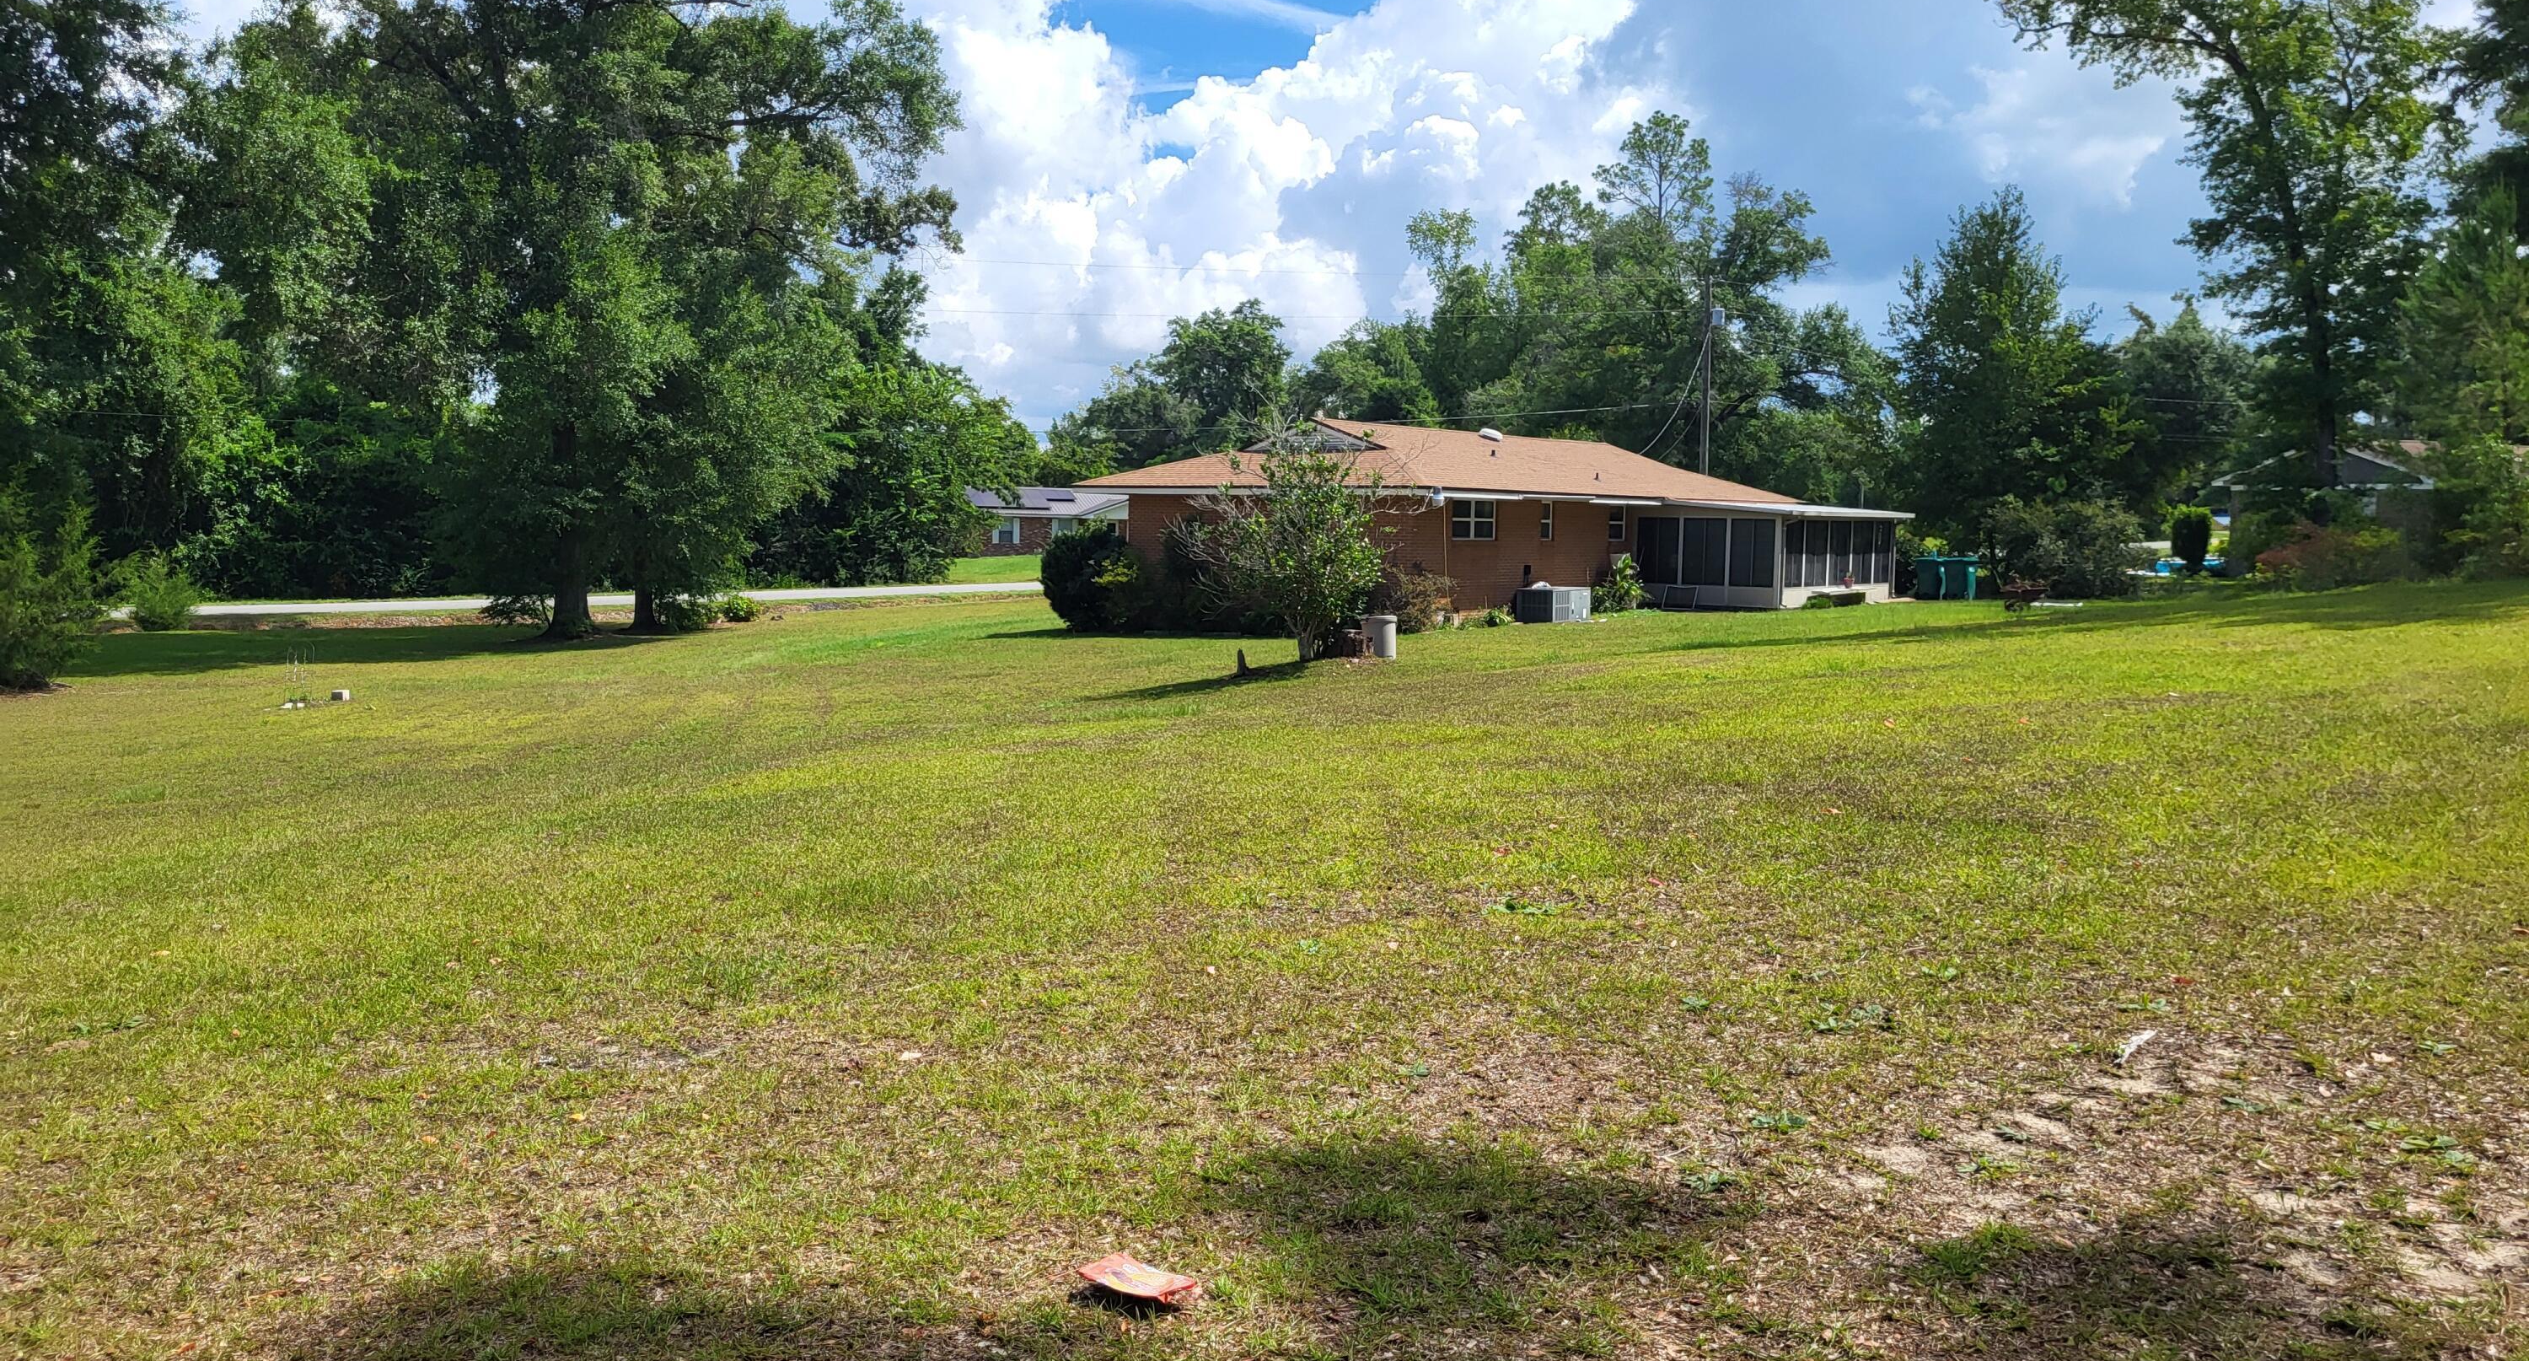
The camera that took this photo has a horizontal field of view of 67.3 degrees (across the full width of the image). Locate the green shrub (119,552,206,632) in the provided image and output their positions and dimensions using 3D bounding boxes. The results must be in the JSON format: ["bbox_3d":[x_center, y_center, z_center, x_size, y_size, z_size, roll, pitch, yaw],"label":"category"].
[{"bbox_3d":[-27.558,-2.197,47.500,1.924,1.976,1.827,-2,6,-30],"label":"green shrub"}]

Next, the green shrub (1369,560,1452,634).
[{"bbox_3d":[2.816,-1.617,36.600,1.633,1.447,1.469,1,5,4],"label":"green shrub"}]

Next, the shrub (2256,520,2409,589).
[{"bbox_3d":[28.356,-3.360,50.500,3.577,1.835,2.683,4,6,29],"label":"shrub"}]

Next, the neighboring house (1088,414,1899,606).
[{"bbox_3d":[6.888,-4.034,47.498,12.971,4.277,20.069,5,6,37],"label":"neighboring house"}]

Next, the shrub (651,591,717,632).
[{"bbox_3d":[-13.886,-1.656,45.500,1.539,0.995,1.385,0,5,-17],"label":"shrub"}]

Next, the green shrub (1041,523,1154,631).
[{"bbox_3d":[-3.623,-2.242,41.500,2.451,2.372,2.329,1,5,-5],"label":"green shrub"}]

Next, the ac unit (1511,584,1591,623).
[{"bbox_3d":[6.319,-1.657,41.414,0.902,0.695,1.500,5,6,37],"label":"ac unit"}]

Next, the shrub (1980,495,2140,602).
[{"bbox_3d":[20.954,-3.481,50.000,3.841,2.750,3.073,3,5,23],"label":"shrub"}]

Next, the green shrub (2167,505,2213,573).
[{"bbox_3d":[27.773,-4.208,57.000,1.281,2.070,1.281,3,5,26],"label":"green shrub"}]

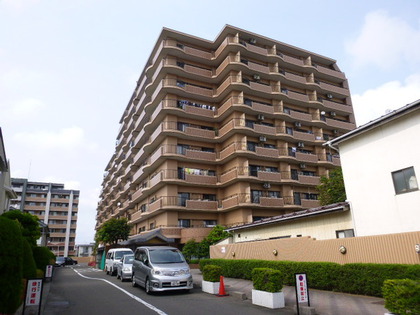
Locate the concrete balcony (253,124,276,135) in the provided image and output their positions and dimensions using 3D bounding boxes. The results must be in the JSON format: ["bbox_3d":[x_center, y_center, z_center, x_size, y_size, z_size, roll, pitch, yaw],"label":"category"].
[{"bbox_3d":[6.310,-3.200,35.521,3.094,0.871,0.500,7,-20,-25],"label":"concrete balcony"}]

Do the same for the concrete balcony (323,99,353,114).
[{"bbox_3d":[17.829,-7.115,42.789,5.560,0.871,0.500,7,-20,-25],"label":"concrete balcony"}]

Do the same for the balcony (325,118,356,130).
[{"bbox_3d":[17.922,-4.456,41.917,5.560,0.871,0.500,7,-20,-25],"label":"balcony"}]

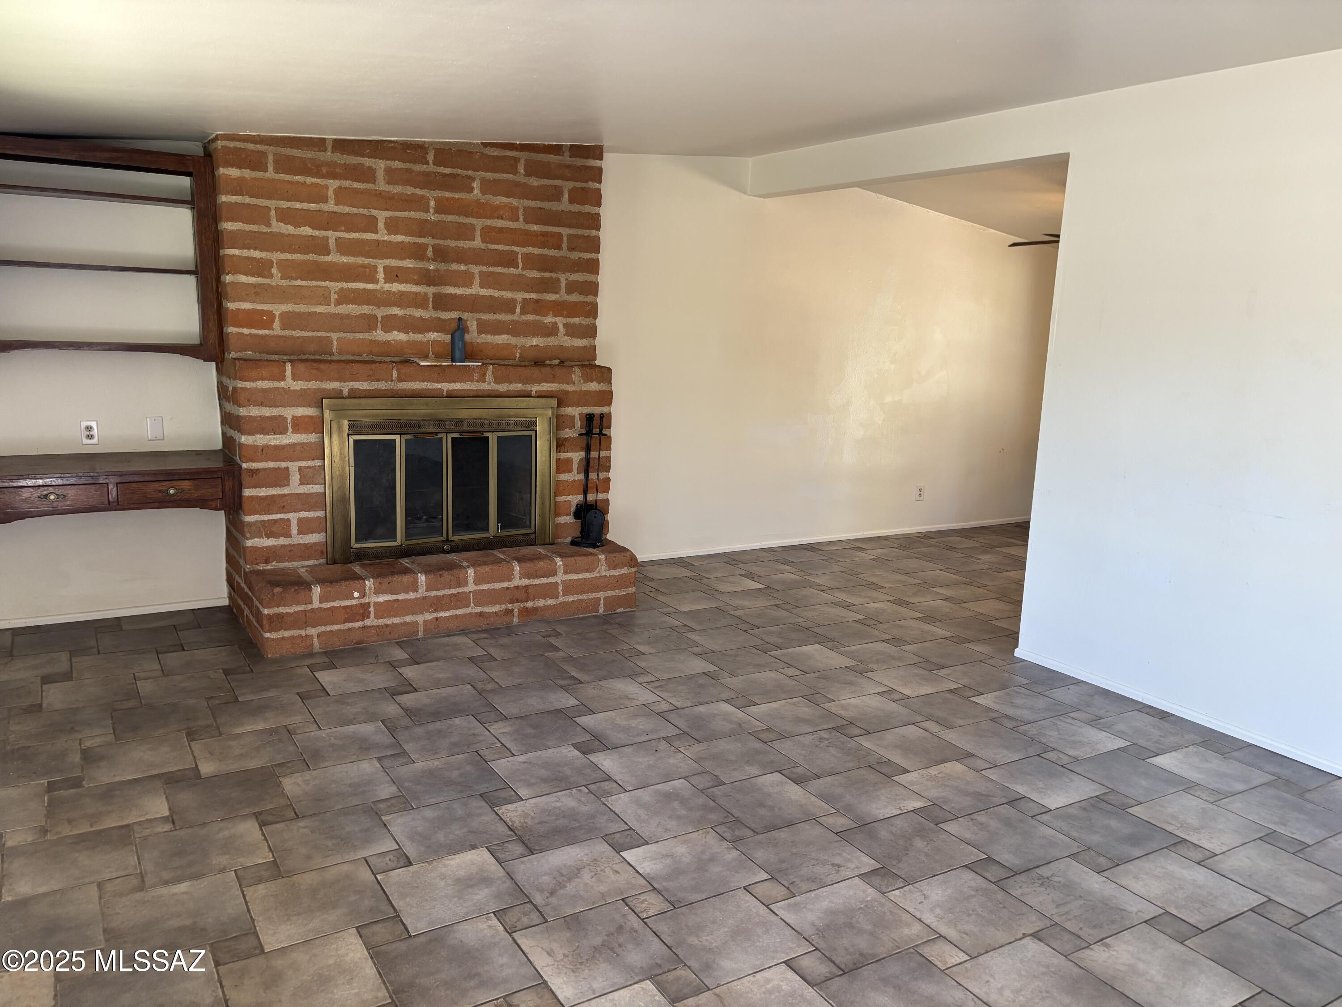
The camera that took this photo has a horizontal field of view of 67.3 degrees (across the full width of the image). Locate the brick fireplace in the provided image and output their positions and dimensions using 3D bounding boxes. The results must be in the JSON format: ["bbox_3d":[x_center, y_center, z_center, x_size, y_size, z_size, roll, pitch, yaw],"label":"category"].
[{"bbox_3d":[-1.168,-0.635,5.025,1.855,2.376,0.917,-4,12,-31],"label":"brick fireplace"}]

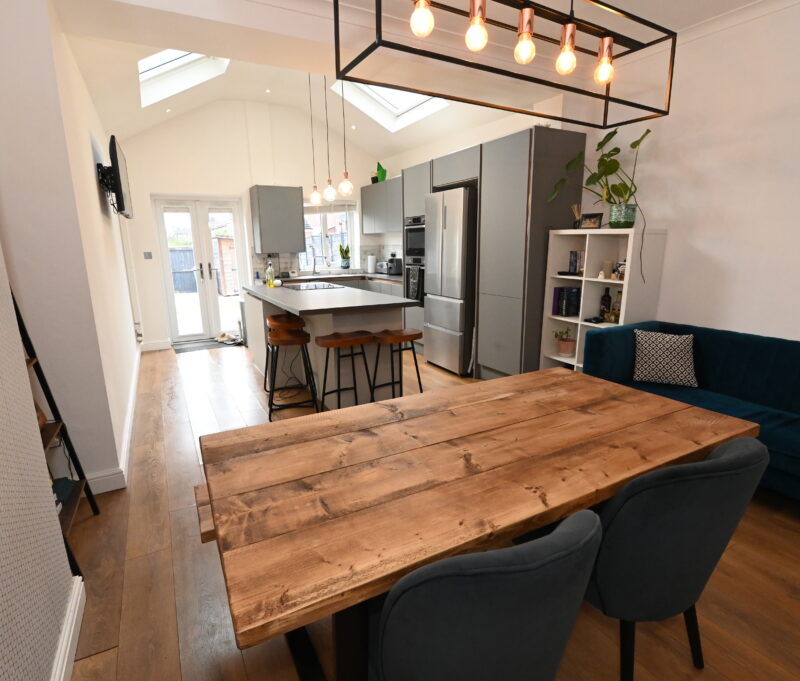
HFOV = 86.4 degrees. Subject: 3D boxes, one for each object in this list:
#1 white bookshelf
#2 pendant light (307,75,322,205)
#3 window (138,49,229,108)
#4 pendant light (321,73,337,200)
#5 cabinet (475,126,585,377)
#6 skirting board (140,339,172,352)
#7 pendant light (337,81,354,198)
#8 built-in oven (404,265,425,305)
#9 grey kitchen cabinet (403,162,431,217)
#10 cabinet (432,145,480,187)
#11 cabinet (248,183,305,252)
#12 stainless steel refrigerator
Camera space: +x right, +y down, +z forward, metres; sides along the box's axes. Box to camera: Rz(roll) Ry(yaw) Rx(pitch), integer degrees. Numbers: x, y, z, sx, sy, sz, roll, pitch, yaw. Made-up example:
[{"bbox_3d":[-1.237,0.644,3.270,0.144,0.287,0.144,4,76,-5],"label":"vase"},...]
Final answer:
[{"bbox_3d":[1.645,-0.164,3.584,0.390,1.470,0.770,-7,14,-29],"label":"white bookshelf"},{"bbox_3d":[-0.857,-1.998,4.183,0.112,1.250,0.112,-8,14,-29],"label":"pendant light"},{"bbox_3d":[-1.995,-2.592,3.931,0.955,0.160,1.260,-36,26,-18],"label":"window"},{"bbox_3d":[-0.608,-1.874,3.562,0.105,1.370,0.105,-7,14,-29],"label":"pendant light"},{"bbox_3d":[1.188,-0.686,4.070,0.603,2.273,0.689,-8,14,-29],"label":"cabinet"},{"bbox_3d":[-3.285,0.072,5.743,0.345,0.116,0.025,-7,14,-29],"label":"skirting board"},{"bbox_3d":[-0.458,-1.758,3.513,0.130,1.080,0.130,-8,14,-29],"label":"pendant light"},{"bbox_3d":[0.445,-0.711,5.341,0.550,0.545,0.595,-8,14,-29],"label":"built-in oven"},{"bbox_3d":[0.463,-1.785,5.122,0.598,0.562,0.615,-8,14,-29],"label":"grey kitchen cabinet"},{"bbox_3d":[0.809,-1.786,4.473,0.580,0.281,0.775,-7,14,-29],"label":"cabinet"},{"bbox_3d":[-1.722,-1.694,6.042,0.613,0.880,0.390,-7,14,-29],"label":"cabinet"},{"bbox_3d":[0.744,-0.642,4.752,0.670,1.900,0.695,-8,14,-29],"label":"stainless steel refrigerator"}]

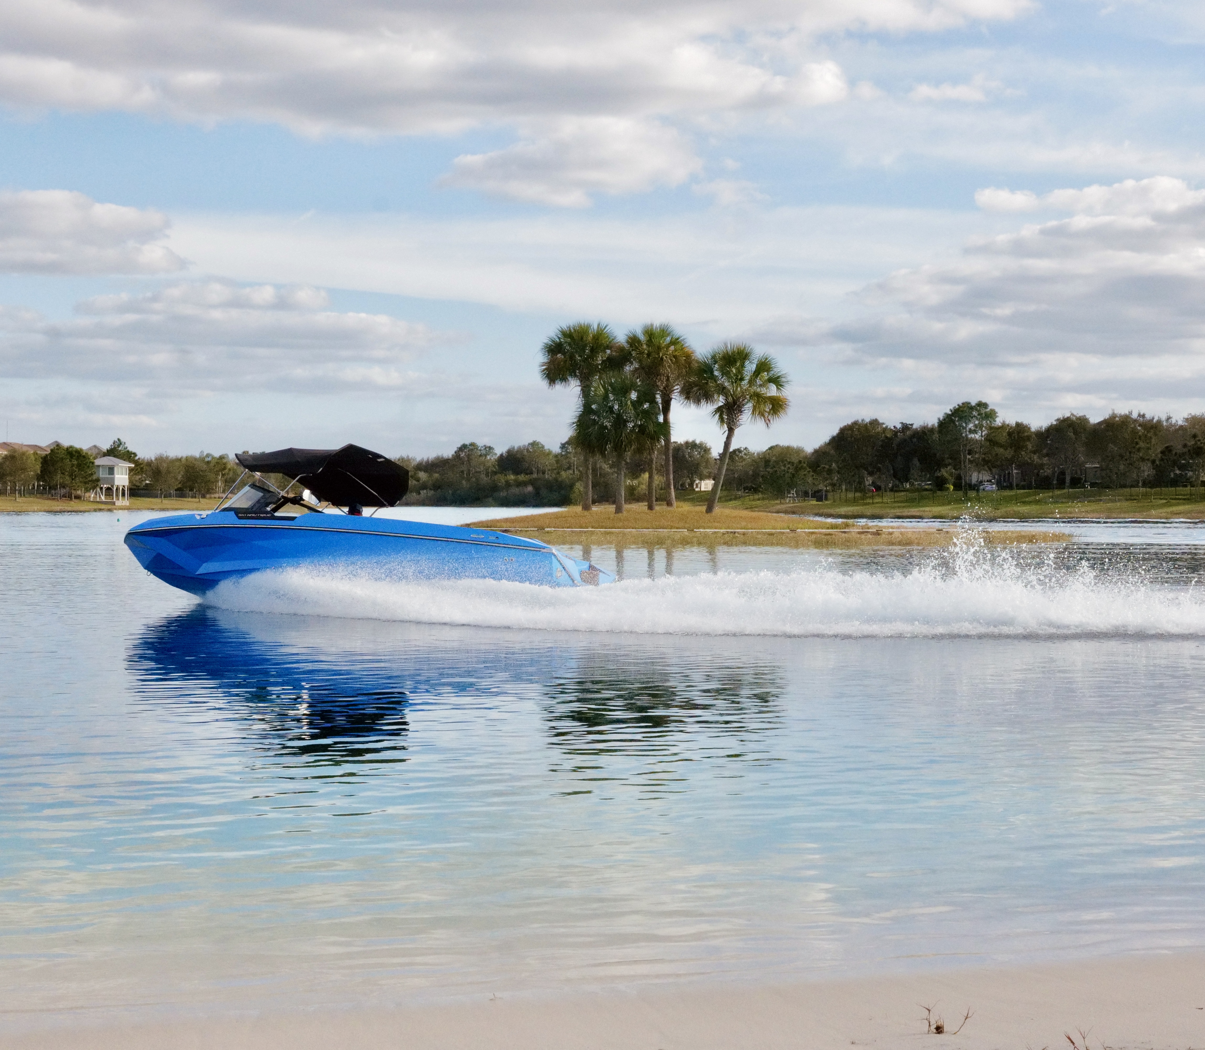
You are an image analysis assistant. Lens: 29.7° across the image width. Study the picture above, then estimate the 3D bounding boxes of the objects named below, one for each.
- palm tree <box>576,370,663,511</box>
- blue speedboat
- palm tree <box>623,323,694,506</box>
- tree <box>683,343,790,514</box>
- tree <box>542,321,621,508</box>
[{"bbox_3d":[0.636,-3.046,84.000,3.370,5.220,3.310,0,1,0],"label":"palm tree"},{"bbox_3d":[-3.217,0.034,31.300,6.700,2.200,2.400,3,1,3],"label":"blue speedboat"},{"bbox_3d":[2.215,-4.238,89.000,2.910,7.250,2.850,0,1,0],"label":"palm tree"},{"bbox_3d":[5.012,-3.611,85.000,3.960,6.330,3.880,0,1,0],"label":"tree"},{"bbox_3d":[-0.729,-4.143,87.000,3.170,7.180,3.100,0,1,0],"label":"tree"}]

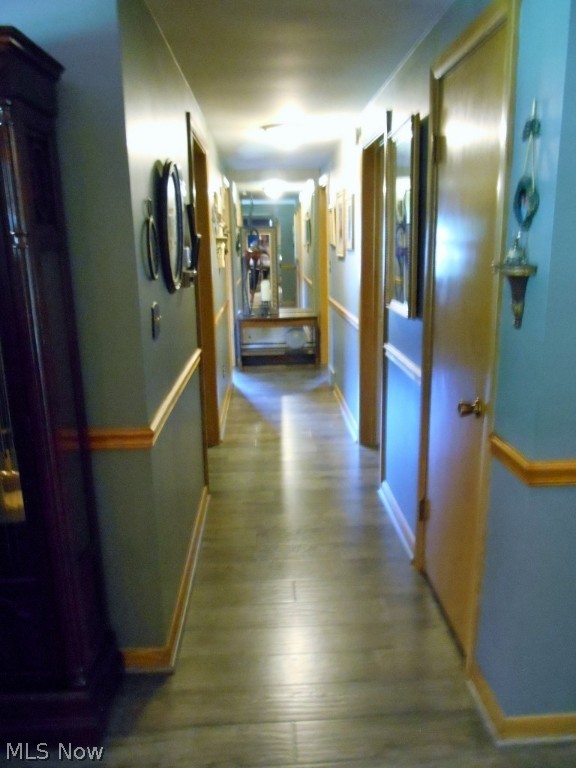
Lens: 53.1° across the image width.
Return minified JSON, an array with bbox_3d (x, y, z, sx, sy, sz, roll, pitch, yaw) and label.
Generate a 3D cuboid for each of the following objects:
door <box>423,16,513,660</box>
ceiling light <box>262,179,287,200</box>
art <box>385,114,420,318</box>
[{"bbox_3d":[0.624,-0.079,2.103,0.050,2.040,0.590,-2,14,-2],"label":"door"},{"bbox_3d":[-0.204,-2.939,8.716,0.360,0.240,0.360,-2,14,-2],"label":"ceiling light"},{"bbox_3d":[0.552,-0.775,2.751,0.040,0.860,0.640,-2,14,-2],"label":"art"}]

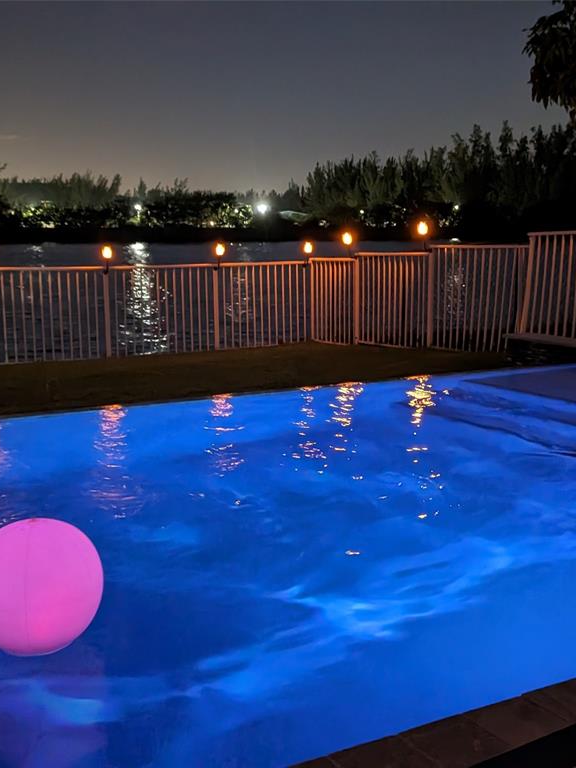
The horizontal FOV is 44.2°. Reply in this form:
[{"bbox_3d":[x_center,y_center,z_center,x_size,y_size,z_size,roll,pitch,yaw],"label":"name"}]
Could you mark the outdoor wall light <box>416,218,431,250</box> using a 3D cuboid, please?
[{"bbox_3d":[1.603,-1.763,8.400,0.160,0.380,0.130,-8,14,-33],"label":"outdoor wall light"}]

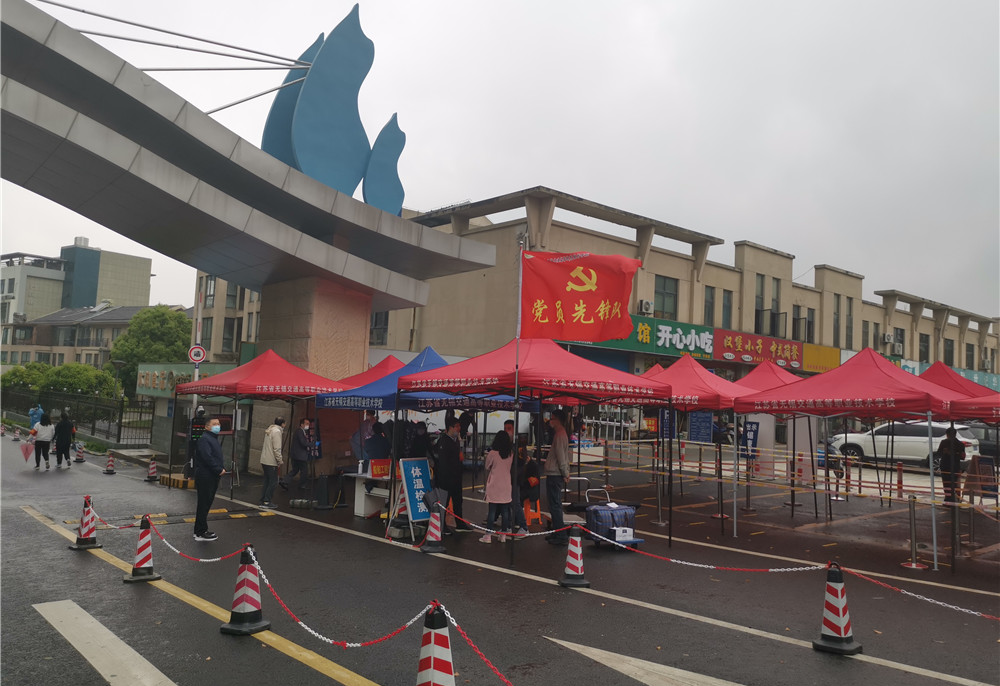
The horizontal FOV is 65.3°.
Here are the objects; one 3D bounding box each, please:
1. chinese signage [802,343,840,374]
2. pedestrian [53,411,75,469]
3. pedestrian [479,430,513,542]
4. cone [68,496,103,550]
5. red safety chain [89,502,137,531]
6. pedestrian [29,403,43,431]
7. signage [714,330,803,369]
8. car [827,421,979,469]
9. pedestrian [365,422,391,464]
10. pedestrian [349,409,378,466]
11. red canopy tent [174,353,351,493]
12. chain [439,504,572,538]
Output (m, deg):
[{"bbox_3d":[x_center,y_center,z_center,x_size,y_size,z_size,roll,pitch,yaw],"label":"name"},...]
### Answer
[{"bbox_3d":[15.786,0.810,38.300,3.700,1.300,0.200,7,-7,-40],"label":"chinese signage"},{"bbox_3d":[-12.842,2.860,23.000,0.500,1.660,0.380,6,-7,-33],"label":"pedestrian"},{"bbox_3d":[-0.035,2.013,11.000,0.450,1.570,0.350,4,-6,-17],"label":"pedestrian"},{"bbox_3d":[-5.404,2.341,10.216,0.380,0.650,0.380,6,-7,-43],"label":"cone"},{"bbox_3d":[-4.644,2.101,9.368,0.060,0.240,2.150,6,-7,-41],"label":"red safety chain"},{"bbox_3d":[-18.718,3.190,31.500,0.600,1.700,0.450,5,-6,-30],"label":"pedestrian"},{"bbox_3d":[12.566,0.344,37.431,8.282,1.410,0.200,6,-7,-42],"label":"signage"},{"bbox_3d":[14.263,3.645,27.614,4.563,1.683,1.859,-4,-7,44],"label":"car"},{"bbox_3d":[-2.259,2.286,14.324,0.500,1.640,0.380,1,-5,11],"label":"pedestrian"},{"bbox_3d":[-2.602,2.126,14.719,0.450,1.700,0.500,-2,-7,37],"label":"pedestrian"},{"bbox_3d":[-5.460,1.755,18.109,3.000,3.250,3.000,-3,-8,44],"label":"red canopy tent"},{"bbox_3d":[-0.031,2.239,9.807,0.050,0.280,2.661,5,-7,-40],"label":"chain"}]

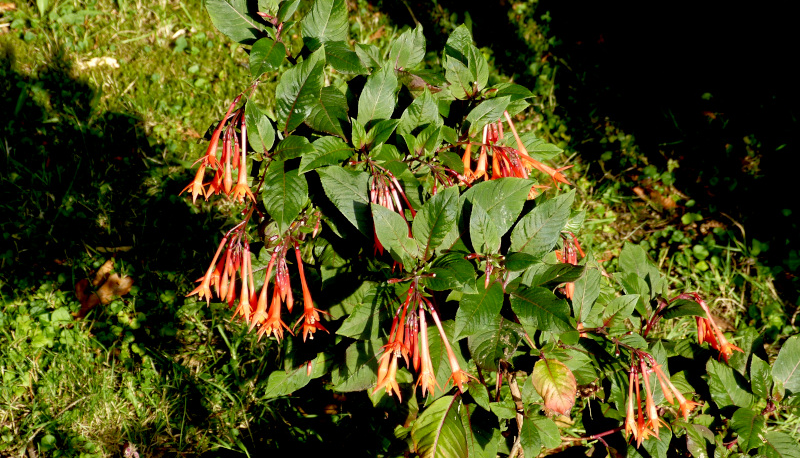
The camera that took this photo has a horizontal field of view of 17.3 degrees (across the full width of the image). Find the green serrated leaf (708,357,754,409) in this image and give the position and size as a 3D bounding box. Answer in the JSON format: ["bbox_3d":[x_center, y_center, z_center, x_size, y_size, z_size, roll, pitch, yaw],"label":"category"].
[{"bbox_3d":[0.279,0.130,2.220,0.032,0.016,0.053,-25,69,-18],"label":"green serrated leaf"}]

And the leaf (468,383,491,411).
[{"bbox_3d":[0.064,0.135,2.130,0.015,0.008,0.031,-32,73,-13],"label":"leaf"}]

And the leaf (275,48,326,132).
[{"bbox_3d":[-0.073,-0.104,1.980,0.035,0.013,0.074,20,78,12],"label":"leaf"}]

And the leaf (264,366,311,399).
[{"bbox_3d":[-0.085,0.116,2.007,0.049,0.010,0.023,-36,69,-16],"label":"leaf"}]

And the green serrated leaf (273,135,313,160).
[{"bbox_3d":[-0.081,-0.062,2.020,0.033,0.008,0.023,-7,58,17],"label":"green serrated leaf"}]

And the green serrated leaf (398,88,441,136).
[{"bbox_3d":[0.015,-0.084,1.924,0.031,0.010,0.048,4,57,10],"label":"green serrated leaf"}]

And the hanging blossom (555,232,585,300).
[{"bbox_3d":[0.138,0.033,2.130,0.035,0.060,0.032,0,33,0],"label":"hanging blossom"}]

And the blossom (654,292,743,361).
[{"bbox_3d":[0.250,0.083,2.200,0.073,0.048,0.036,0,28,0],"label":"blossom"}]

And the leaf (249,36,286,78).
[{"bbox_3d":[-0.105,-0.135,2.080,0.026,0.016,0.037,20,69,21],"label":"leaf"}]

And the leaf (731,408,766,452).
[{"bbox_3d":[0.291,0.167,2.200,0.030,0.016,0.038,11,63,-1],"label":"leaf"}]

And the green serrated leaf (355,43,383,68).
[{"bbox_3d":[-0.025,-0.138,2.100,0.031,0.016,0.016,41,76,20],"label":"green serrated leaf"}]

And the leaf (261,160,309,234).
[{"bbox_3d":[-0.085,-0.023,1.914,0.033,0.056,0.012,1,-12,0],"label":"leaf"}]

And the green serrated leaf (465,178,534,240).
[{"bbox_3d":[0.072,-0.013,1.924,0.076,0.012,0.038,-39,72,-15],"label":"green serrated leaf"}]

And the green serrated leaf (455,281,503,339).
[{"bbox_3d":[0.056,0.059,1.914,0.031,0.011,0.054,35,76,6],"label":"green serrated leaf"}]

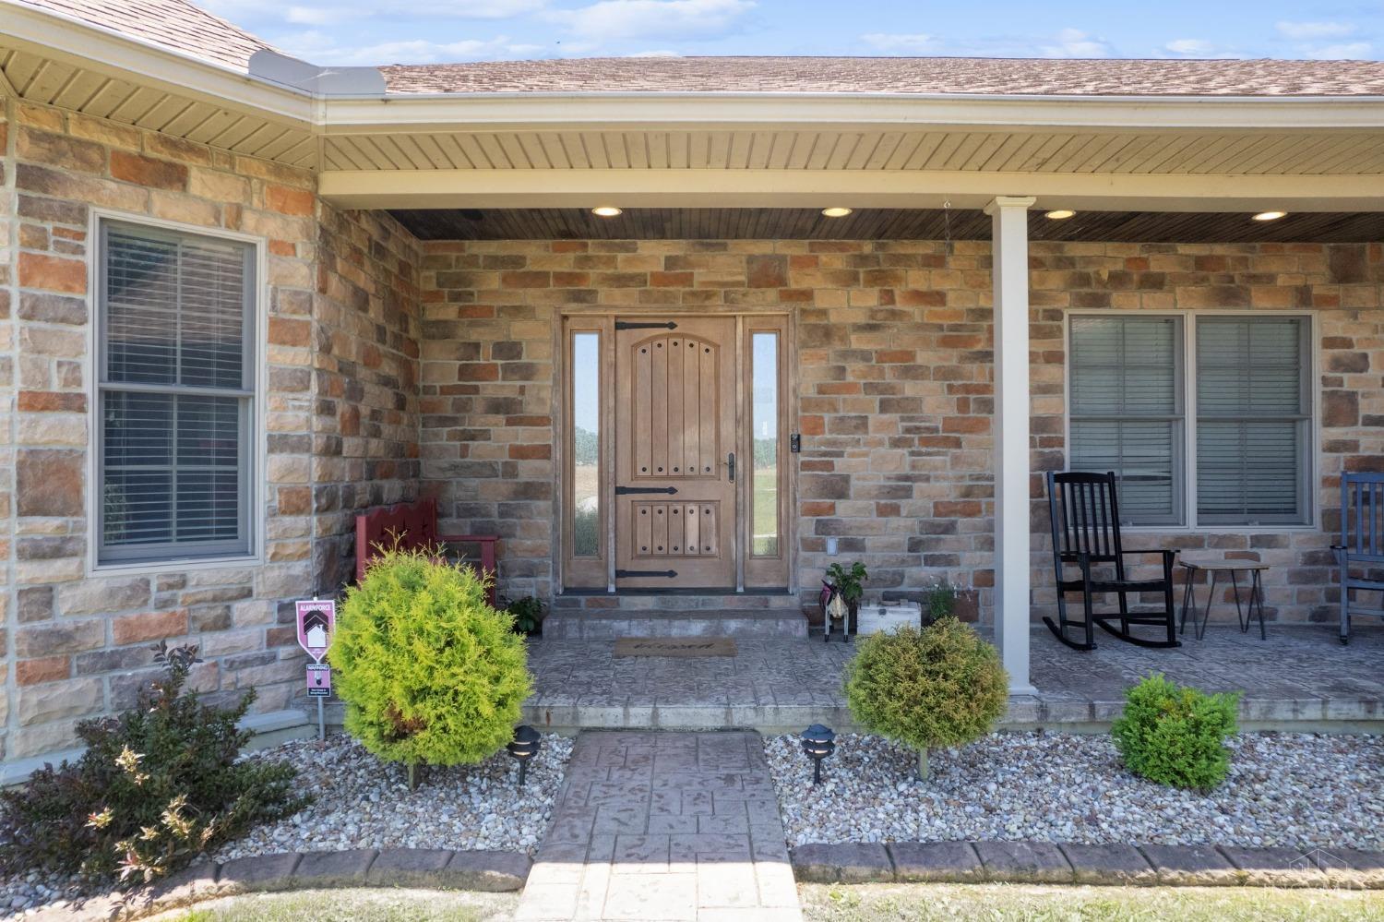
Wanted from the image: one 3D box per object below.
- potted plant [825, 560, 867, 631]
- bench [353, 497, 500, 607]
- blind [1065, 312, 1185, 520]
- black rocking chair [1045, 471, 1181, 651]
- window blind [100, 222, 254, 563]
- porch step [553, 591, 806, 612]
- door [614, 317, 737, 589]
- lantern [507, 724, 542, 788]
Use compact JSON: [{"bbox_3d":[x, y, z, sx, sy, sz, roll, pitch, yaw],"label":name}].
[{"bbox_3d":[1.099,0.961,6.030,0.310,0.480,0.290,0,0,-1],"label":"potted plant"},{"bbox_3d":[-1.622,0.736,5.393,0.530,0.950,1.410,0,0,-1],"label":"bench"},{"bbox_3d":[3.242,-0.296,6.327,0.850,1.560,0.050,0,0,-1],"label":"blind"},{"bbox_3d":[2.807,0.640,5.823,0.680,1.140,0.740,0,0,-8],"label":"black rocking chair"},{"bbox_3d":[-2.460,-0.312,4.050,0.660,1.550,0.060,0,-1,-45],"label":"window blind"},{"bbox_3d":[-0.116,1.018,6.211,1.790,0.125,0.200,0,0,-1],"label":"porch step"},{"bbox_3d":[-0.117,-0.062,6.330,0.910,2.040,0.070,0,0,-1],"label":"door"},{"bbox_3d":[-0.716,1.255,3.580,0.147,0.258,0.147,0,0,-1],"label":"lantern"}]

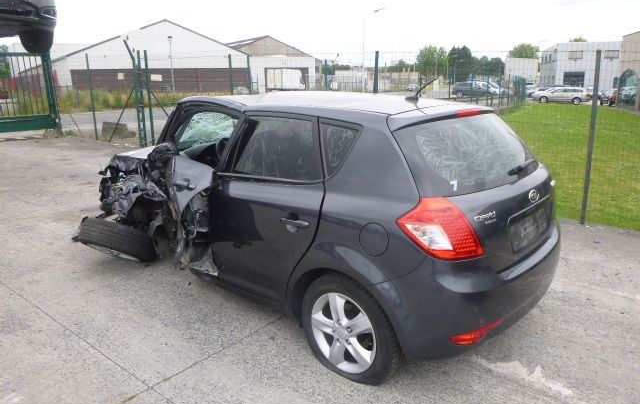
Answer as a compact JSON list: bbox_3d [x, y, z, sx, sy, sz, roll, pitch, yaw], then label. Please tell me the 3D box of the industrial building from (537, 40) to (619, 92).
[{"bbox_3d":[35.312,-17.889,63.388,7.200,7.000,14.000,3,14,18],"label":"industrial building"}]

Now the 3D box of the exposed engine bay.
[{"bbox_3d":[-1.251,-0.064,4.443,1.300,0.900,1.450,13,19,41],"label":"exposed engine bay"}]

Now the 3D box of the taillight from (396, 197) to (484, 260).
[{"bbox_3d":[0.542,0.124,2.060,0.300,0.310,0.310,-12,18,-39],"label":"taillight"}]

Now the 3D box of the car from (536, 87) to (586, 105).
[{"bbox_3d":[19.400,-8.800,38.000,4.650,1.500,1.800,0,14,2],"label":"car"}]

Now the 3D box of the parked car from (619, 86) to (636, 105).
[{"bbox_3d":[26.698,-9.330,40.000,1.800,1.520,4.300,7,16,29],"label":"parked car"}]

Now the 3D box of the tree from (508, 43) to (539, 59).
[{"bbox_3d":[35.223,-23.107,80.000,5.800,8.400,5.800,0,14,0],"label":"tree"}]

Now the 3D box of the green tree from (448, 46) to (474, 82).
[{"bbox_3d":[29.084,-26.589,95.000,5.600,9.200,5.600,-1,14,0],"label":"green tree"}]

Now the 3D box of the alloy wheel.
[{"bbox_3d":[0.165,0.680,2.487,0.440,0.440,0.170,13,19,41],"label":"alloy wheel"}]

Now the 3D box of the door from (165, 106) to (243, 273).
[{"bbox_3d":[-0.882,-0.054,3.240,0.800,1.140,0.320,11,18,40],"label":"door"}]

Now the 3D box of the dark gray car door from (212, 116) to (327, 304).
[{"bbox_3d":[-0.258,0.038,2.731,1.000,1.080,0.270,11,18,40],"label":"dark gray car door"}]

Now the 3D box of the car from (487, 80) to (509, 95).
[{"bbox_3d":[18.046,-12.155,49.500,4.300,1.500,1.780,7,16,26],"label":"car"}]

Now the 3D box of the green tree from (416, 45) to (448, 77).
[{"bbox_3d":[23.610,-27.079,97.000,6.800,9.500,6.800,-1,14,0],"label":"green tree"}]

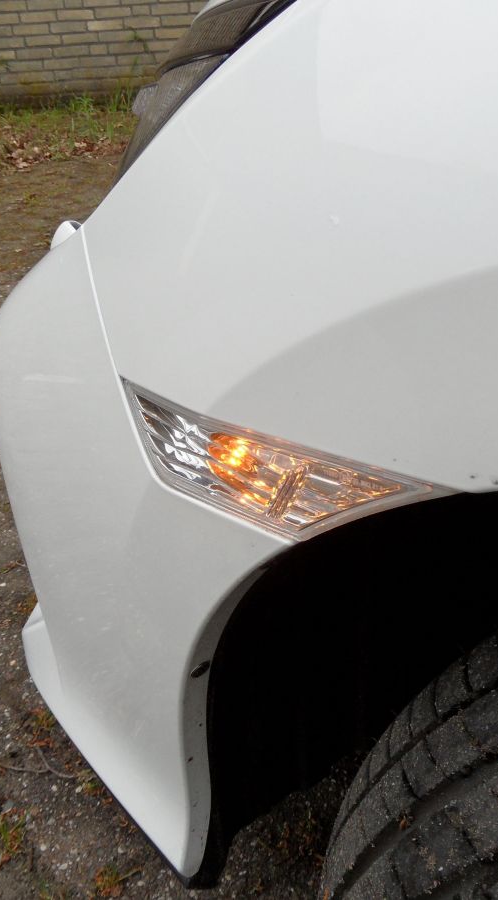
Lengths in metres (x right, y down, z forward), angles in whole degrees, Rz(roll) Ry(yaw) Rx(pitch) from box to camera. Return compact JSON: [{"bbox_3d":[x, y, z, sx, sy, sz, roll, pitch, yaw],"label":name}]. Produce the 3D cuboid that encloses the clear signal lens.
[{"bbox_3d":[0.012,0.007,0.394,0.036,0.060,0.207,-25,28,-32],"label":"clear signal lens"}]

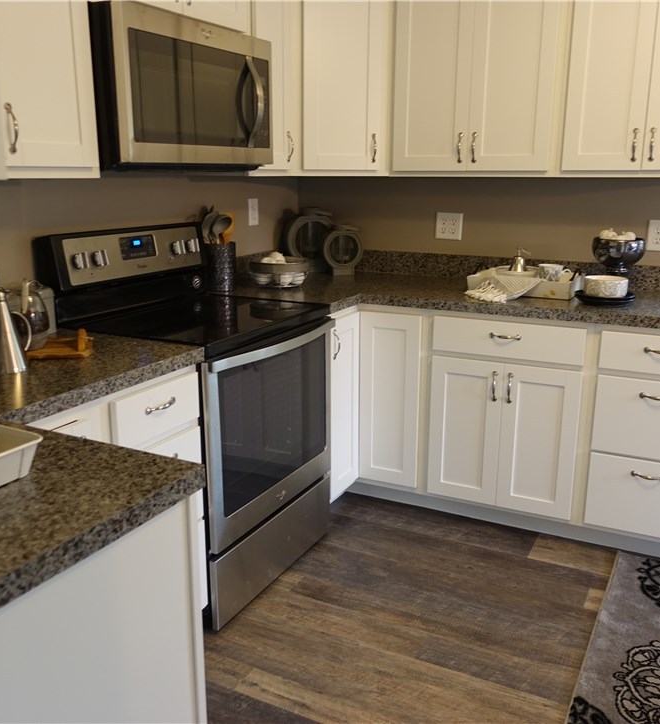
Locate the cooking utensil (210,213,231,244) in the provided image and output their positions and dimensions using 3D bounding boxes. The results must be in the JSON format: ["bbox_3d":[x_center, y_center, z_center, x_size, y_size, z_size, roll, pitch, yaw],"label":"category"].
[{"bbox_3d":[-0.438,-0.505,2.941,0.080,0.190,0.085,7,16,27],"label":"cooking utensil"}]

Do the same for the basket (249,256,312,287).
[{"bbox_3d":[-0.212,-0.391,3.151,0.265,0.115,0.265,0,14,0],"label":"basket"}]

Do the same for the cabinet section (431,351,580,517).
[{"bbox_3d":[0.781,0.226,3.011,0.561,0.573,0.570,7,15,27],"label":"cabinet section"}]

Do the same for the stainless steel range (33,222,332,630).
[{"bbox_3d":[-0.432,0.146,2.547,0.680,1.190,0.752,7,16,27],"label":"stainless steel range"}]

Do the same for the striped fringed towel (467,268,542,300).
[{"bbox_3d":[0.679,-0.299,2.812,0.290,0.085,0.295,7,16,26],"label":"striped fringed towel"}]

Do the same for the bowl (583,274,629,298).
[{"bbox_3d":[1.031,-0.281,2.695,0.165,0.067,0.165,7,16,27],"label":"bowl"}]

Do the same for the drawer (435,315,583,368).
[{"bbox_3d":[0.739,-0.124,2.824,0.556,0.135,0.450,7,16,27],"label":"drawer"}]

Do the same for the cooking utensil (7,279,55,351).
[{"bbox_3d":[-0.801,-0.124,1.917,0.105,0.172,0.115,-6,16,-22],"label":"cooking utensil"}]

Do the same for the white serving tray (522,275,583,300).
[{"bbox_3d":[0.800,-0.324,2.937,0.400,0.072,0.295,7,16,27],"label":"white serving tray"}]

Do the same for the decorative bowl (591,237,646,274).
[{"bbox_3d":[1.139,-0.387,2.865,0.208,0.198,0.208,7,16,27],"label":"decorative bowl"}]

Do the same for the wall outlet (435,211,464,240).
[{"bbox_3d":[0.541,-0.614,3.281,0.120,0.117,0.012,7,16,27],"label":"wall outlet"}]

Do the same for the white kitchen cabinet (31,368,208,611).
[{"bbox_3d":[-0.795,0.405,1.956,0.610,0.760,0.690,7,16,27],"label":"white kitchen cabinet"}]

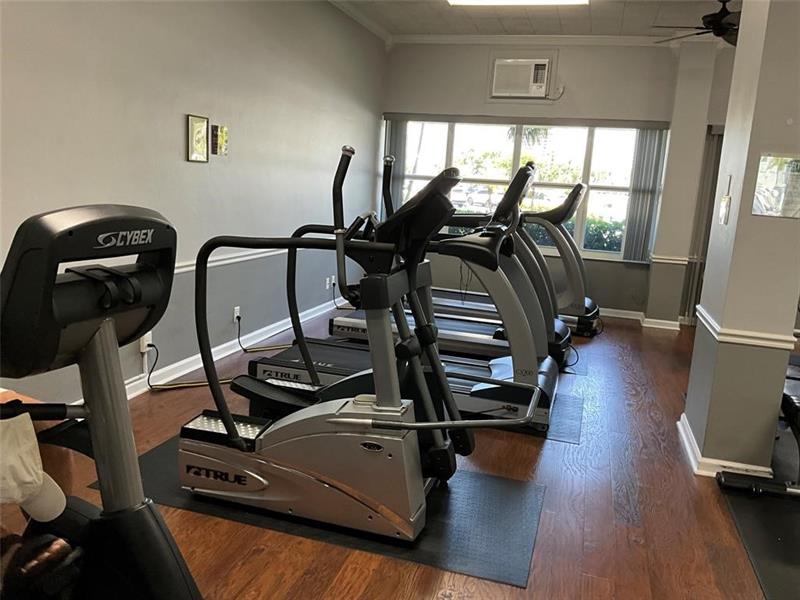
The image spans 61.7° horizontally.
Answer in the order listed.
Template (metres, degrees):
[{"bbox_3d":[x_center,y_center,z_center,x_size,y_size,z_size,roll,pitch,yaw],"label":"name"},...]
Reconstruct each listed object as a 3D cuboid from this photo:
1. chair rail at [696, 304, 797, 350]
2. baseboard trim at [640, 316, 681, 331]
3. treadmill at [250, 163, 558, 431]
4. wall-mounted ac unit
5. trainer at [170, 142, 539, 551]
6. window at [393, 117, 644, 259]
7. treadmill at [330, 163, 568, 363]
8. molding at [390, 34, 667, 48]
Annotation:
[{"bbox_3d":[1.885,0.143,3.718,0.369,0.050,0.838,6,10,15],"label":"chair rail"},{"bbox_3d":[2.895,0.268,7.423,0.386,0.088,0.043,6,10,15],"label":"baseboard trim"},{"bbox_3d":[0.081,-0.133,4.455,2.045,1.569,0.852,6,10,15],"label":"treadmill"},{"bbox_3d":[1.385,-2.518,7.647,0.595,0.392,0.284,6,10,15],"label":"wall-mounted ac unit"},{"bbox_3d":[-0.109,0.107,3.097,1.512,1.545,0.909,6,10,15],"label":"trainer"},{"bbox_3d":[1.354,-1.333,8.001,2.968,1.491,0.128,6,10,15],"label":"window"},{"bbox_3d":[0.525,-0.388,5.997,2.073,1.590,0.838,6,10,15],"label":"treadmill"},{"bbox_3d":[1.401,-2.974,7.682,3.195,0.114,0.099,6,10,15],"label":"molding"}]

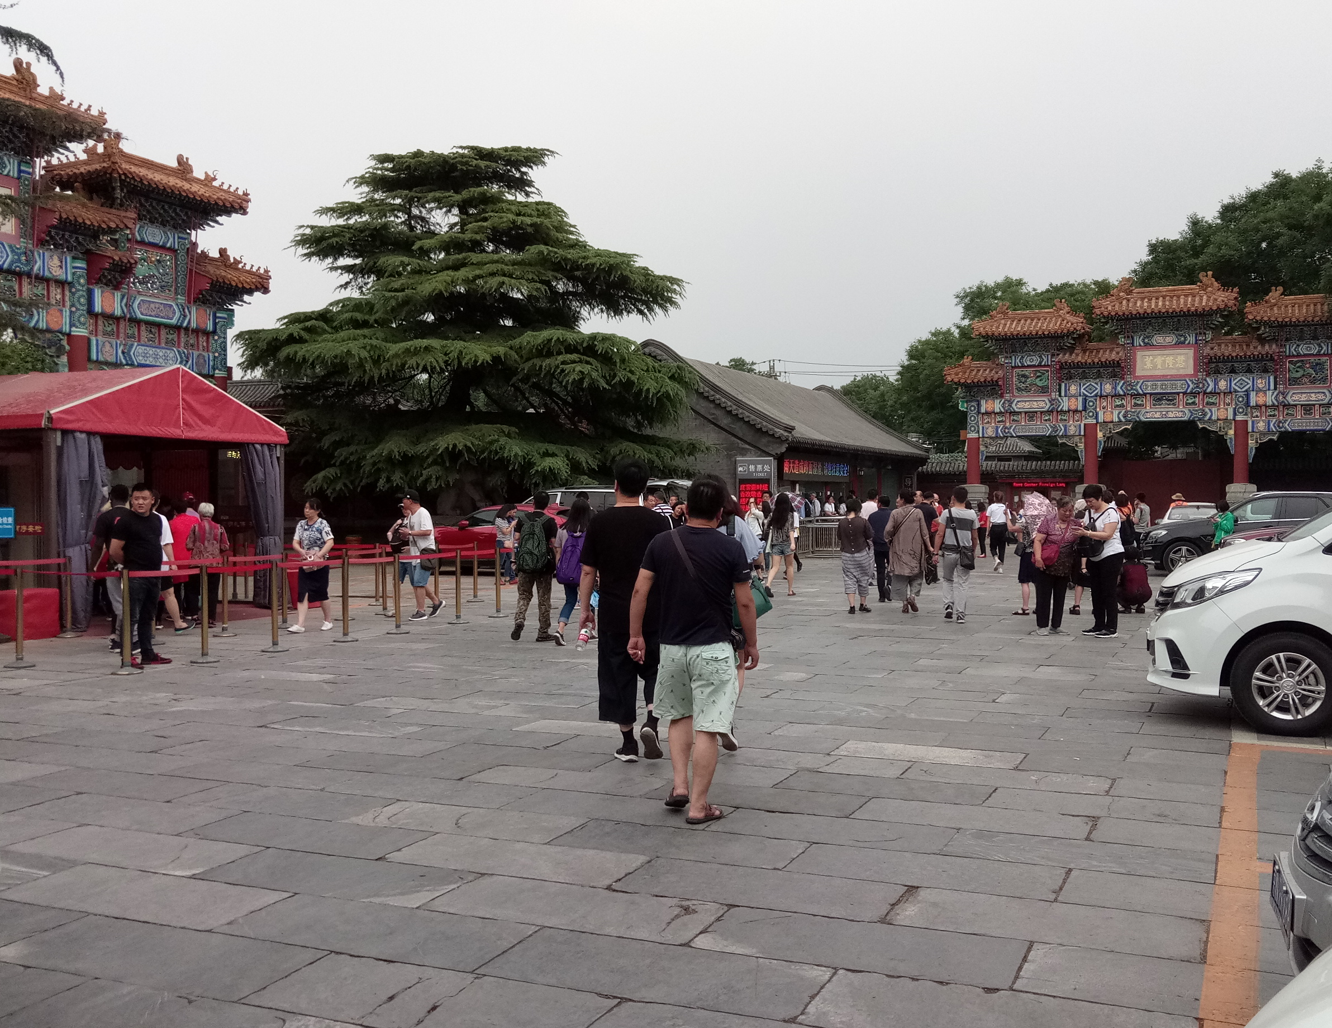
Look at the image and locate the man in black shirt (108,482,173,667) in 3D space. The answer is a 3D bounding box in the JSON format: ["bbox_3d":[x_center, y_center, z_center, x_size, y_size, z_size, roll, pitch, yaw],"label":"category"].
[{"bbox_3d":[-4.981,0.568,12.845,0.460,1.730,0.540,0,1,22],"label":"man in black shirt"}]

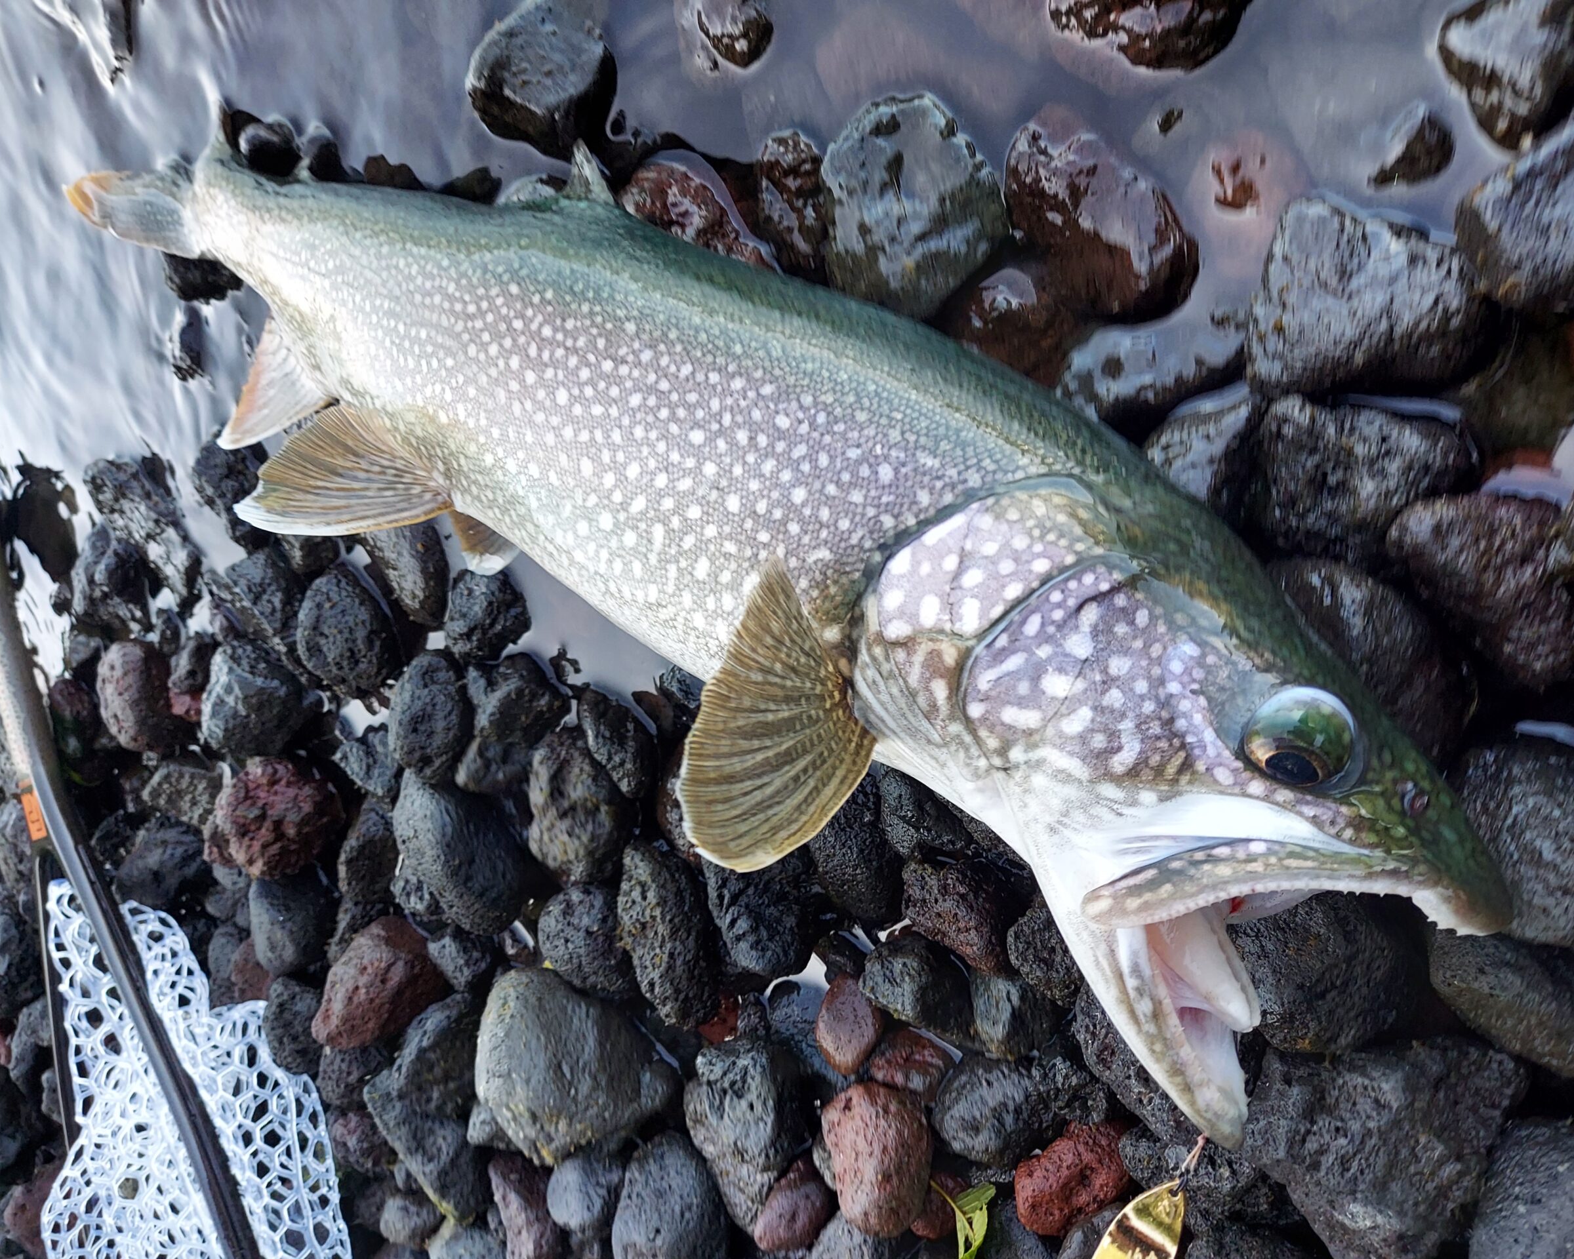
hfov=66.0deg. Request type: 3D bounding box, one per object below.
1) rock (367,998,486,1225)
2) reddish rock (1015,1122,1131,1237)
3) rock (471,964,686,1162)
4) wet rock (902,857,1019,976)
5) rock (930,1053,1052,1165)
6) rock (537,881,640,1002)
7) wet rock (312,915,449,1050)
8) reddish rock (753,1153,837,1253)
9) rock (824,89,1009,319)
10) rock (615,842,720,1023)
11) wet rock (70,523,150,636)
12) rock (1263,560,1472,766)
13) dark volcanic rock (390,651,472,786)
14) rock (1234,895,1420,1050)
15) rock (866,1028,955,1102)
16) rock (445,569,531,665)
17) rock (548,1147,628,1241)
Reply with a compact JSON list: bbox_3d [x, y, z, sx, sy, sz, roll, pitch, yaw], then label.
[{"bbox_3d":[-0.168,0.227,0.575,0.060,0.054,0.106,-19,82,35],"label":"rock"},{"bbox_3d":[0.078,0.152,0.334,0.028,0.027,0.041,51,120,28],"label":"reddish rock"},{"bbox_3d":[-0.089,0.182,0.510,0.102,0.068,0.076,5,96,36],"label":"rock"},{"bbox_3d":[0.059,0.099,0.417,0.042,0.033,0.040,0,90,38],"label":"wet rock"},{"bbox_3d":[0.067,0.158,0.399,0.042,0.032,0.034,-29,77,34],"label":"rock"},{"bbox_3d":[-0.085,0.133,0.518,0.046,0.038,0.049,0,90,38],"label":"rock"},{"bbox_3d":[-0.183,0.159,0.545,0.076,0.051,0.054,-50,61,29],"label":"wet rock"},{"bbox_3d":[0.002,0.191,0.403,0.027,0.026,0.040,46,118,30],"label":"reddish rock"},{"bbox_3d":[0.045,-0.154,0.441,0.073,0.049,0.079,0,90,38],"label":"rock"},{"bbox_3d":[-0.047,0.120,0.479,0.034,0.036,0.075,-26,78,34],"label":"rock"},{"bbox_3d":[-0.408,-0.030,0.730,0.041,0.041,0.069,0,94,36],"label":"wet rock"},{"bbox_3d":[0.141,0.009,0.300,0.037,0.035,0.054,-46,62,30],"label":"rock"},{"bbox_3d":[-0.156,0.039,0.532,0.036,0.036,0.058,-6,86,40],"label":"dark volcanic rock"},{"bbox_3d":[0.147,0.093,0.336,0.054,0.042,0.046,-44,68,30],"label":"rock"},{"bbox_3d":[0.042,0.149,0.417,0.036,0.026,0.031,0,90,38],"label":"rock"},{"bbox_3d":[-0.140,-0.006,0.568,0.044,0.035,0.044,0,90,38],"label":"rock"},{"bbox_3d":[-0.083,0.234,0.502,0.036,0.029,0.036,0,90,38],"label":"rock"}]

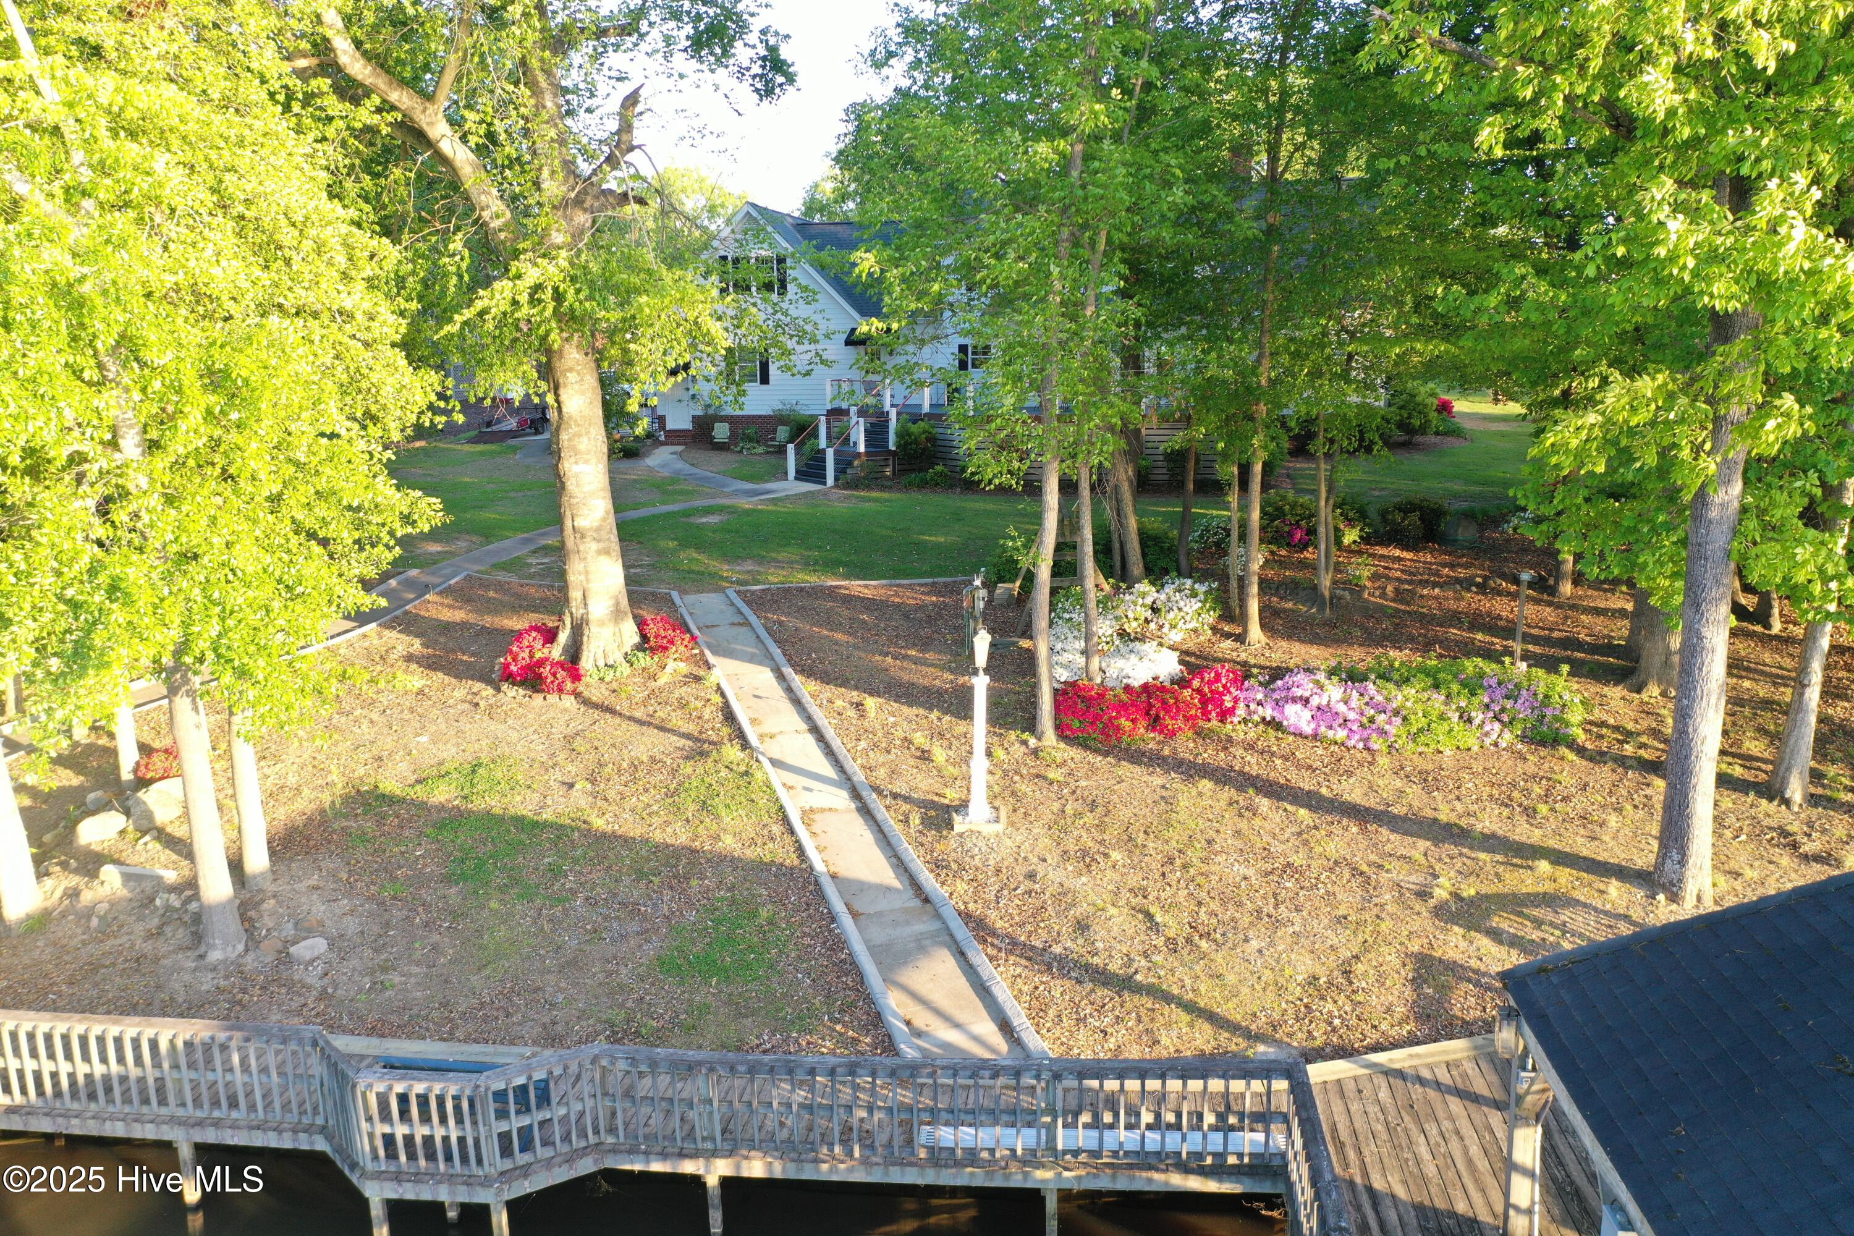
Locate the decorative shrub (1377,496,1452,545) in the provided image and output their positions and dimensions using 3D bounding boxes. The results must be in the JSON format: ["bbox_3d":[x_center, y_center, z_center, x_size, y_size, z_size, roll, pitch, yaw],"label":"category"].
[{"bbox_3d":[11.798,-2.448,35.022,1.780,1.100,1.500,0,14,0],"label":"decorative shrub"}]

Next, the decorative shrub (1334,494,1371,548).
[{"bbox_3d":[10.110,-2.374,34.635,1.100,1.200,1.100,0,14,0],"label":"decorative shrub"}]

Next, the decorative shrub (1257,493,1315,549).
[{"bbox_3d":[8.578,-2.376,34.516,1.450,1.250,1.300,0,14,0],"label":"decorative shrub"}]

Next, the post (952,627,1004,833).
[{"bbox_3d":[0.628,1.330,17.733,0.620,2.550,0.600,0,14,0],"label":"post"}]

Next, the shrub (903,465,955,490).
[{"bbox_3d":[0.062,-4.229,42.658,1.600,0.650,1.000,0,14,0],"label":"shrub"}]

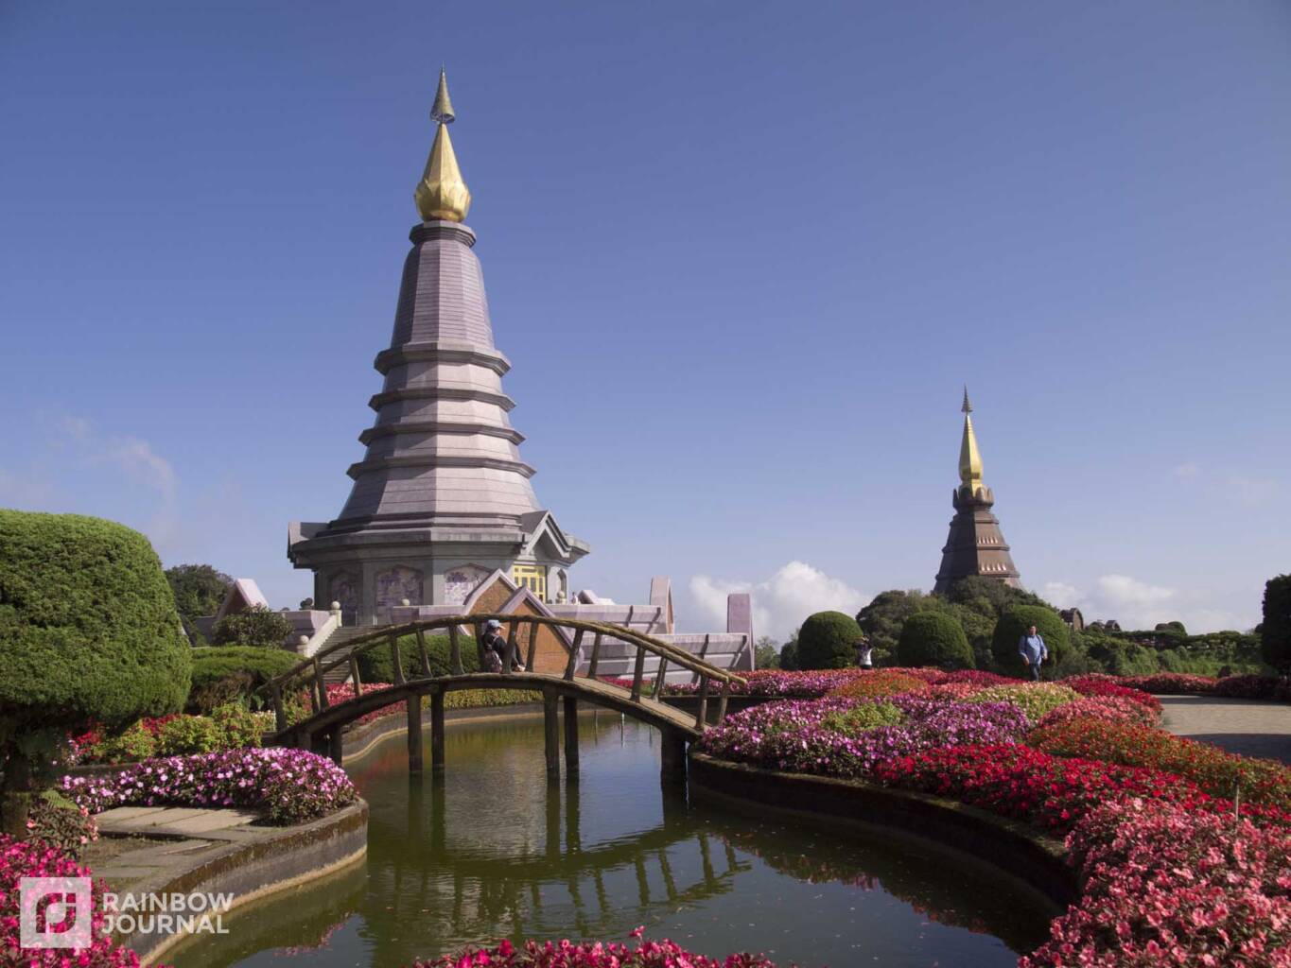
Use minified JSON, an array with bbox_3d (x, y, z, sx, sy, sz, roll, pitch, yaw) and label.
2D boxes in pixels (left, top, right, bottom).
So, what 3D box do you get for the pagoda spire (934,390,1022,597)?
[{"bbox_3d":[71.405,3.438,227.930,23.000,49.000,23.000,-4,-8,17],"label":"pagoda spire"}]

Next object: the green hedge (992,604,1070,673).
[{"bbox_3d":[11.079,4.558,29.865,2.250,2.150,2.250,-4,-8,20],"label":"green hedge"}]

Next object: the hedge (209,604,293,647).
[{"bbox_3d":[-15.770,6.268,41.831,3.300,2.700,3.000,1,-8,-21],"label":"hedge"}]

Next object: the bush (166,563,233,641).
[{"bbox_3d":[-31.614,9.330,73.530,6.000,7.500,6.000,2,-8,-23],"label":"bush"}]

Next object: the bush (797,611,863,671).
[{"bbox_3d":[6.018,5.196,33.868,2.250,2.100,2.250,-3,-7,10],"label":"bush"}]

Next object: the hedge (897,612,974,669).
[{"bbox_3d":[8.910,4.988,31.872,2.300,2.050,2.300,-3,-7,15],"label":"hedge"}]

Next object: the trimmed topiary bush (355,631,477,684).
[{"bbox_3d":[-9.163,7.197,41.862,4.800,2.200,2.600,0,-7,-12],"label":"trimmed topiary bush"}]

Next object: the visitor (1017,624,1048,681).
[{"bbox_3d":[8.822,4.024,23.592,0.620,1.720,0.420,-3,-7,11],"label":"visitor"}]

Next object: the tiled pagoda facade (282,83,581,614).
[{"bbox_3d":[-15.700,-11.201,80.712,23.000,44.500,23.000,-6,-9,34],"label":"tiled pagoda facade"}]

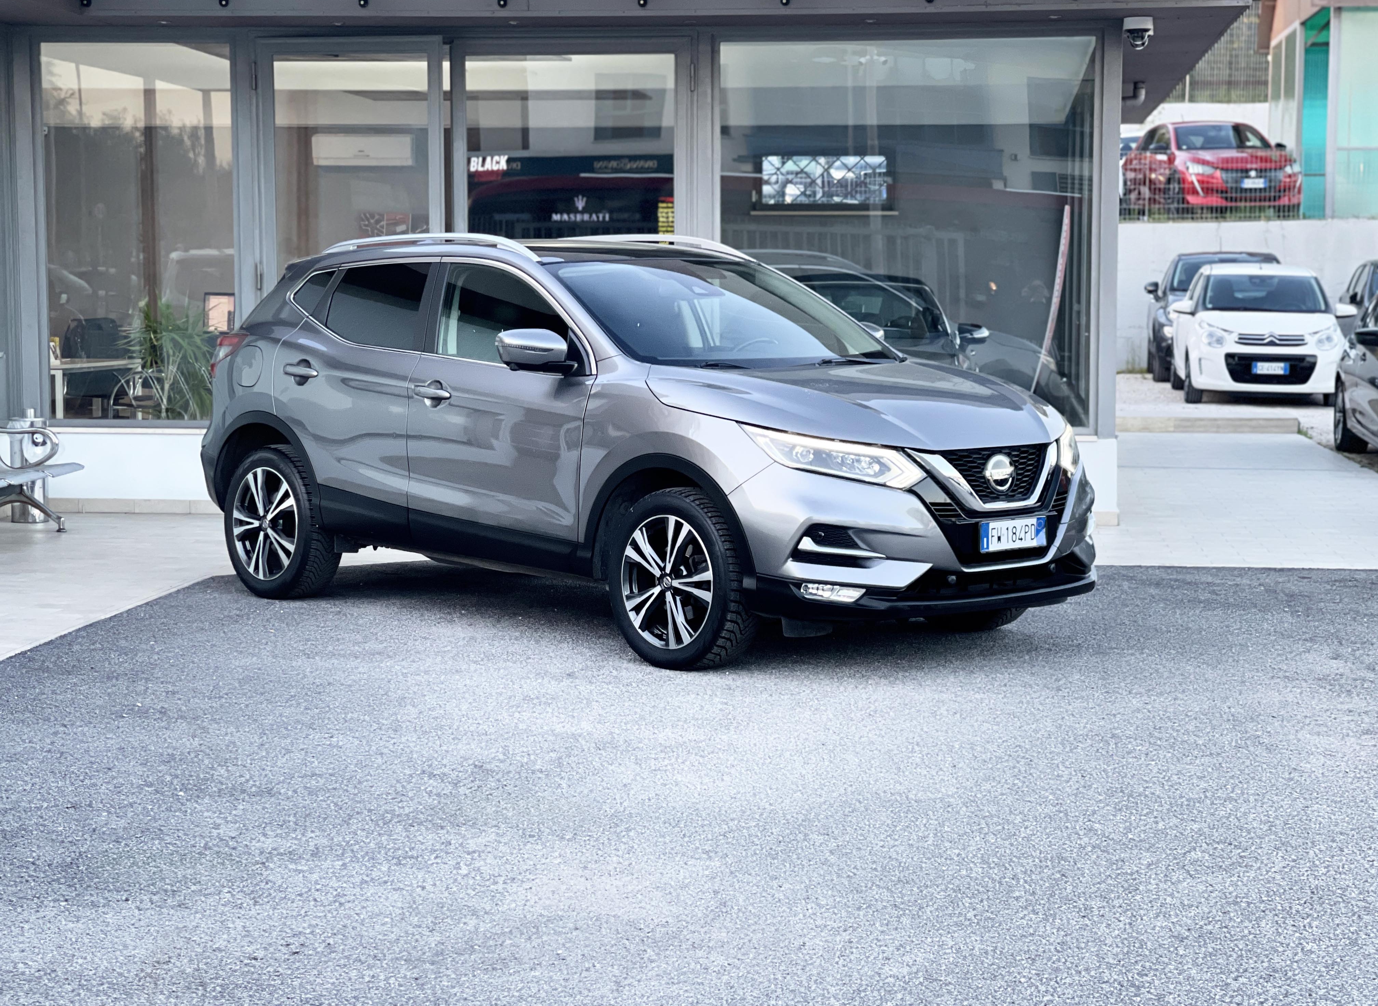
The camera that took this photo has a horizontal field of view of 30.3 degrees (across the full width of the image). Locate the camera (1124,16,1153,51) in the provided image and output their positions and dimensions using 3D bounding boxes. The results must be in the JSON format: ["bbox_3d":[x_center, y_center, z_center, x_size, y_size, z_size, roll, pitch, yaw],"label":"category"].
[{"bbox_3d":[2.419,-2.521,13.700,0.160,0.175,0.165,1,6,9],"label":"camera"}]

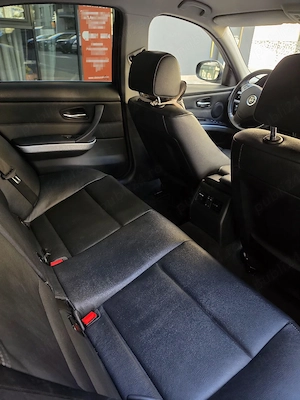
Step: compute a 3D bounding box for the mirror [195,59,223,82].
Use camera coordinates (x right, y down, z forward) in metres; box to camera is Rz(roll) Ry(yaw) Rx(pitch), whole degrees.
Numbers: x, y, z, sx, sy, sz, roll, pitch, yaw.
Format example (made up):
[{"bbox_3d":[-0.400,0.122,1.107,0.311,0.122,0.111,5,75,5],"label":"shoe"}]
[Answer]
[{"bbox_3d":[0.460,-0.993,2.055,0.120,0.155,0.220,-18,32,-39],"label":"mirror"}]

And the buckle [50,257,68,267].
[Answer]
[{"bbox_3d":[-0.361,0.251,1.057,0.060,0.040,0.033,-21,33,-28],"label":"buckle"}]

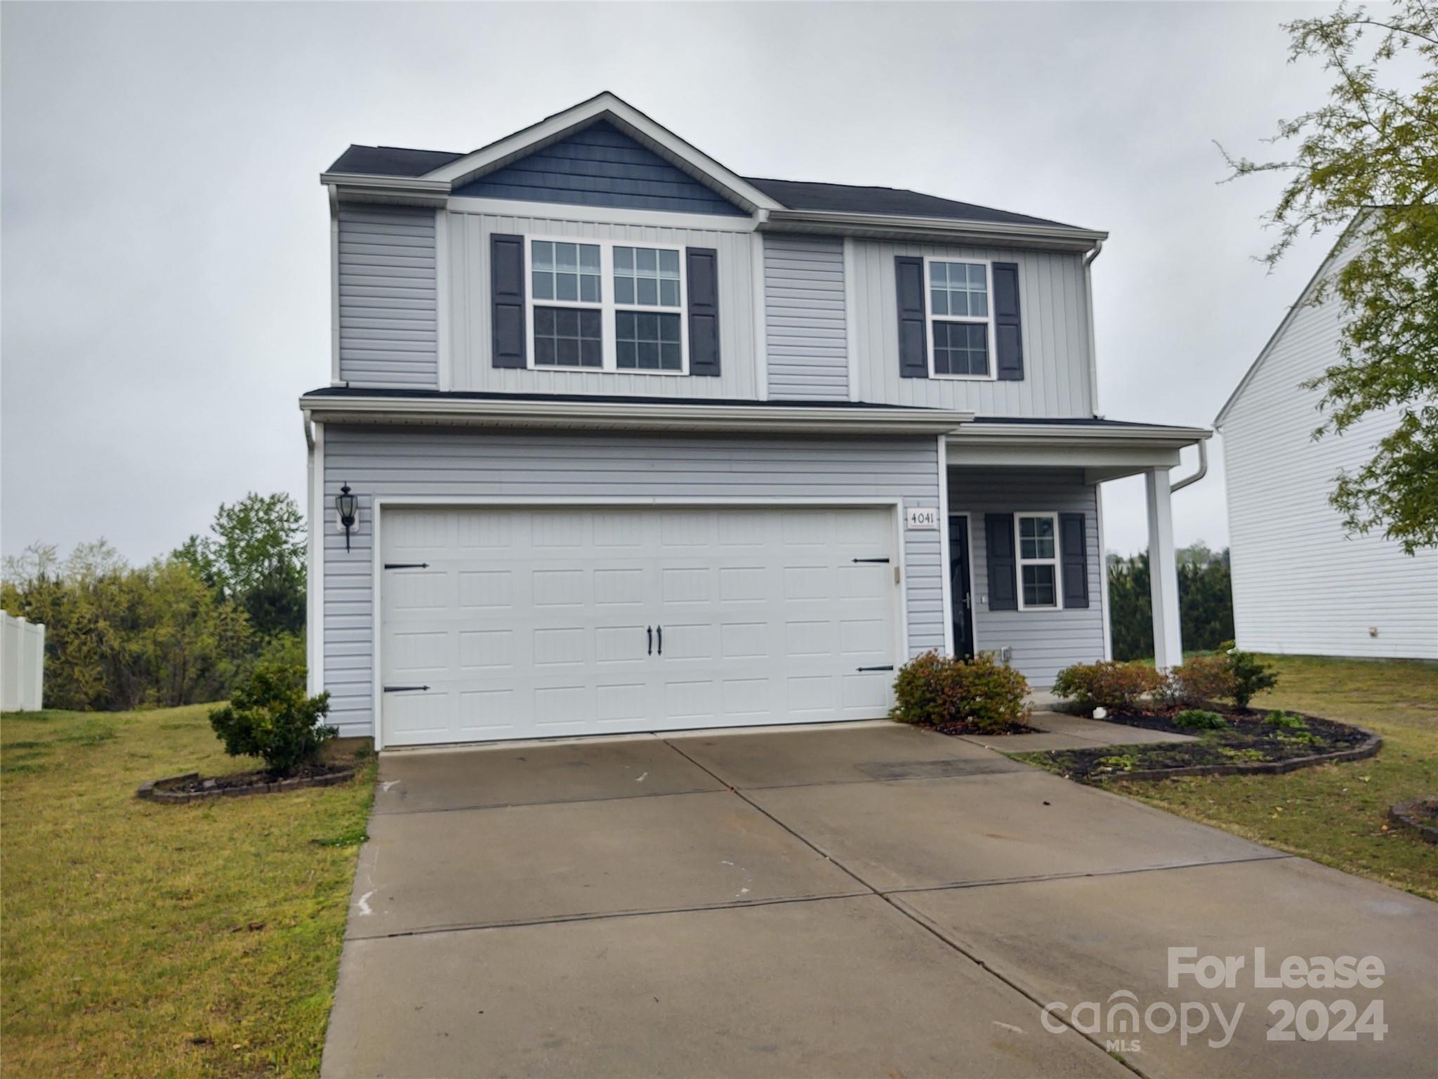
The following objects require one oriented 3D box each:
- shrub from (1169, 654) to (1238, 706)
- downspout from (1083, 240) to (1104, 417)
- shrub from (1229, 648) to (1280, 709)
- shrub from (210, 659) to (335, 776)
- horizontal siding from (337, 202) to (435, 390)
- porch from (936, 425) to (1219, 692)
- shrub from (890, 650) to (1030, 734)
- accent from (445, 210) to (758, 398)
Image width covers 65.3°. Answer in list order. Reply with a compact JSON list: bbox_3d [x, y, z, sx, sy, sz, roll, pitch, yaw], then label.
[{"bbox_3d":[5.098,1.468,11.770,0.726,0.517,0.750,-1,-4,-16],"label":"shrub"},{"bbox_3d":[4.778,-2.671,14.132,0.120,2.180,0.350,-1,-4,-16],"label":"downspout"},{"bbox_3d":[5.543,1.447,11.687,0.514,0.583,0.550,-1,-4,-16],"label":"shrub"},{"bbox_3d":[-3.398,1.352,8.525,0.896,0.864,0.980,-1,-4,-16],"label":"shrub"},{"bbox_3d":[-3.507,-2.600,11.957,0.990,1.950,0.100,-1,-4,-16],"label":"horizontal siding"},{"bbox_3d":[3.588,0.101,12.705,3.350,3.420,2.000,-1,-4,-16],"label":"porch"},{"bbox_3d":[2.246,1.386,10.460,1.270,0.683,1.050,-1,-4,-16],"label":"shrub"},{"bbox_3d":[-1.225,-2.577,12.581,3.560,2.000,0.100,-1,-4,-16],"label":"accent"}]

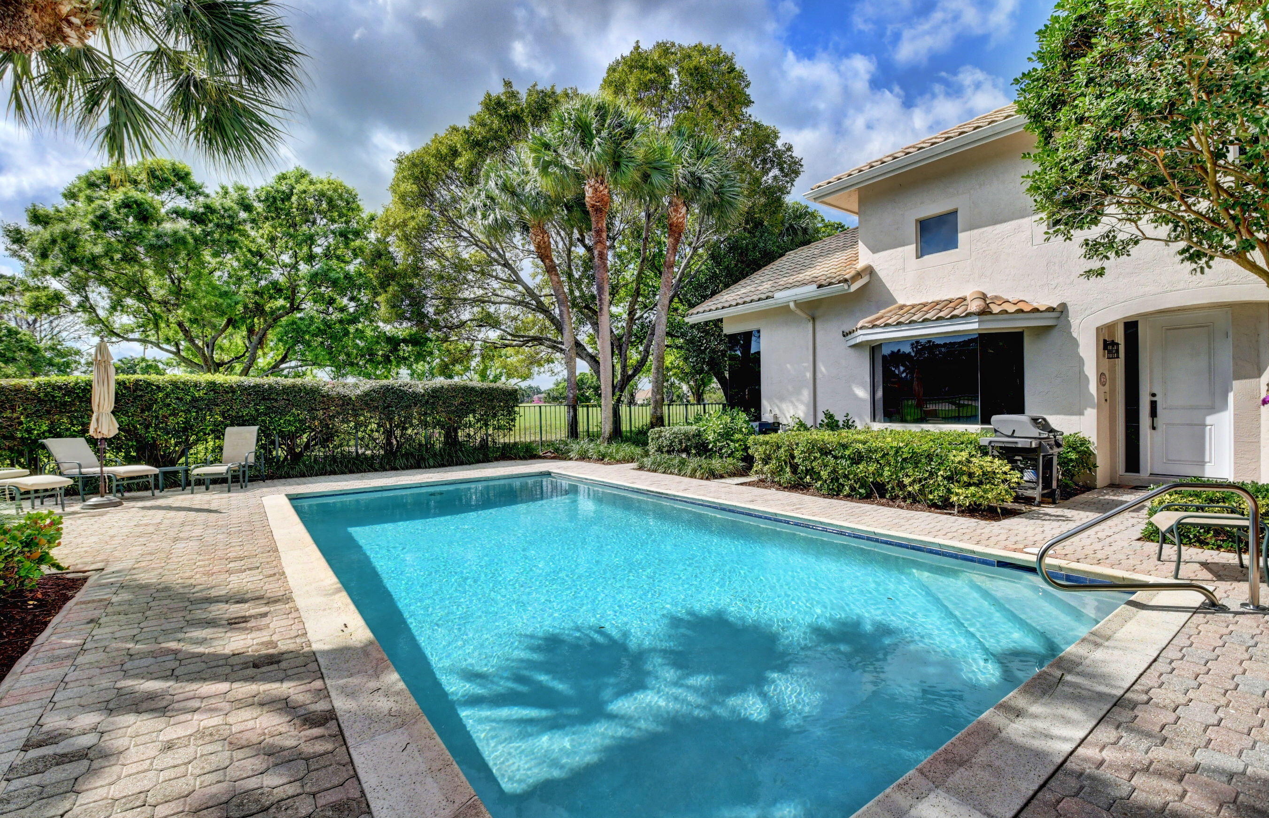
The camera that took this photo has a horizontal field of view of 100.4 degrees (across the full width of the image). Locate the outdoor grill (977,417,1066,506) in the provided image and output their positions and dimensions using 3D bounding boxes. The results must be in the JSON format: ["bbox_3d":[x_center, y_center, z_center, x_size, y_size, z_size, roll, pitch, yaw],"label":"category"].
[{"bbox_3d":[5.360,0.680,7.280,1.150,1.190,0.700,0,0,-37],"label":"outdoor grill"}]

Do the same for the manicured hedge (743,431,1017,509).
[{"bbox_3d":[3.497,0.793,7.890,1.400,0.880,3.800,-1,0,-37],"label":"manicured hedge"}]

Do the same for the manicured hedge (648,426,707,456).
[{"bbox_3d":[1.000,0.870,12.000,0.900,0.950,1.350,0,0,-37],"label":"manicured hedge"}]

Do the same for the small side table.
[{"bbox_3d":[-8.100,1.210,9.300,0.400,0.440,0.420,0,0,-37],"label":"small side table"}]

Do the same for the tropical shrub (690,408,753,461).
[{"bbox_3d":[1.860,0.660,11.300,1.350,1.400,1.300,0,0,0],"label":"tropical shrub"}]

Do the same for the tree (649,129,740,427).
[{"bbox_3d":[1.421,-3.390,15.000,3.400,9.100,3.400,-1,0,0],"label":"tree"}]

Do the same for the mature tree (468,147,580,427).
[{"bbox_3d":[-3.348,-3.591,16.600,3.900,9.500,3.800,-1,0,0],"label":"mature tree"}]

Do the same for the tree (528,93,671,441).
[{"bbox_3d":[-1.080,-4.250,16.400,4.400,11.200,4.200,0,0,0],"label":"tree"}]

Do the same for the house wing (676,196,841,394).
[{"bbox_3d":[5.465,-1.886,14.402,6.600,6.100,4.900,-1,0,-37],"label":"house wing"}]

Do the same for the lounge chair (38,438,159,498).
[{"bbox_3d":[-8.520,0.955,8.400,1.480,0.940,0.660,0,0,10],"label":"lounge chair"}]

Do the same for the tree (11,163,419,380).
[{"bbox_3d":[-13.519,-3.728,18.607,12.800,10.200,10.500,-1,0,0],"label":"tree"}]

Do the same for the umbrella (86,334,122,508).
[{"bbox_3d":[-7.650,0.164,7.600,0.450,2.430,0.450,-1,0,0],"label":"umbrella"}]

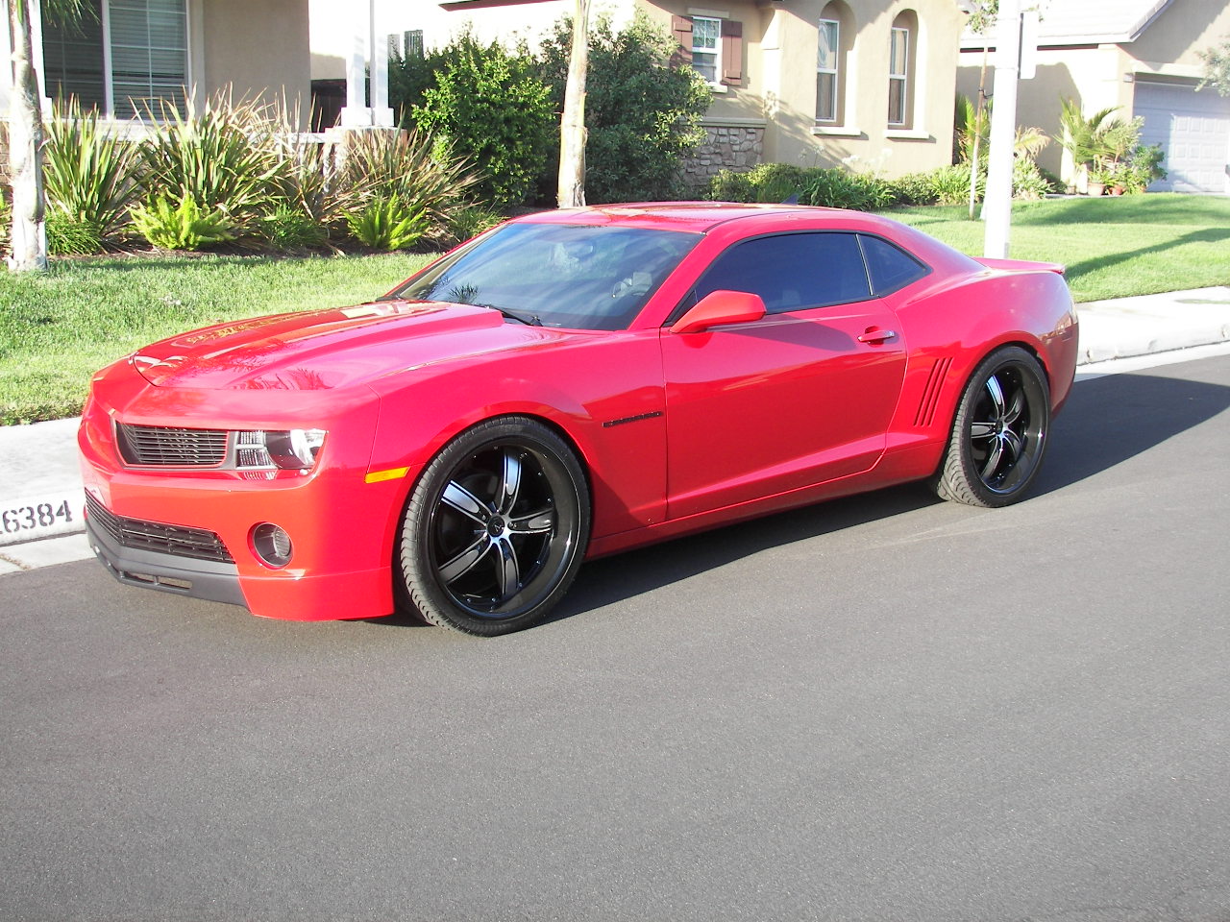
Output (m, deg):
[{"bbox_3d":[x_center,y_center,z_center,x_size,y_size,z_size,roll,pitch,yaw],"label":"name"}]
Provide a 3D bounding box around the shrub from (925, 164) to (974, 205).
[{"bbox_3d":[5.456,-4.493,26.629,0.773,0.690,0.711,3,10,11],"label":"shrub"}]

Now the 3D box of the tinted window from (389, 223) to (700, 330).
[{"bbox_3d":[-0.325,-0.736,6.379,1.400,0.160,0.800,11,44,46],"label":"tinted window"}]

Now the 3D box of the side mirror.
[{"bbox_3d":[0.369,-0.535,5.761,0.260,0.165,0.240,-10,15,-42],"label":"side mirror"}]

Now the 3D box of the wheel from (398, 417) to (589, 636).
[{"bbox_3d":[-0.441,0.200,5.322,0.725,0.725,0.260,-9,14,-39],"label":"wheel"}]

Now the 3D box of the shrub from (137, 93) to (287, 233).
[{"bbox_3d":[-4.020,-2.966,16.300,1.450,1.380,1.350,-2,11,-13],"label":"shrub"}]

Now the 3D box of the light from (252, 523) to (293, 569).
[{"bbox_3d":[-1.047,0.257,4.998,0.125,0.145,0.080,7,13,31],"label":"light"}]

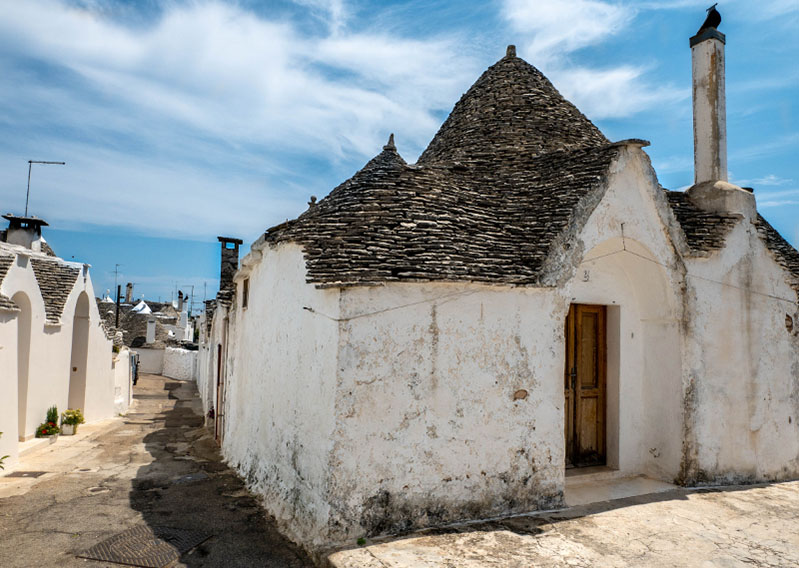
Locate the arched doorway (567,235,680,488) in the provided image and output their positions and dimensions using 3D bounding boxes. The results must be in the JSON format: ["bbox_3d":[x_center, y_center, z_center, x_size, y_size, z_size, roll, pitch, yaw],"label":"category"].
[{"bbox_3d":[2.259,0.841,6.104,1.746,2.638,0.640,3,-4,-25],"label":"arched doorway"}]

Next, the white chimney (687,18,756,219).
[{"bbox_3d":[4.003,-2.025,6.931,0.679,2.435,0.504,3,-4,-28],"label":"white chimney"}]

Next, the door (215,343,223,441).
[{"bbox_3d":[-3.230,1.914,9.889,0.097,1.732,0.825,2,-4,-20],"label":"door"}]

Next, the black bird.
[{"bbox_3d":[3.923,-3.372,7.013,0.291,0.359,0.184,1,-3,0],"label":"black bird"}]

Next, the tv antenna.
[{"bbox_3d":[-6.771,-1.813,10.599,0.698,1.104,0.194,1,-4,-6],"label":"tv antenna"}]

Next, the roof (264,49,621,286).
[{"bbox_3d":[0.844,-1.674,7.667,5.044,3.722,4.656,3,-4,-25],"label":"roof"}]

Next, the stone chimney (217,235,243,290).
[{"bbox_3d":[-3.494,-0.392,11.390,0.466,1.134,0.407,3,-4,-28],"label":"stone chimney"}]

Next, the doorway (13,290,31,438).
[{"bbox_3d":[-5.984,1.225,8.471,0.339,2.229,0.718,2,-4,-9],"label":"doorway"}]

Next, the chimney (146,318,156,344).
[{"bbox_3d":[-11.675,2.259,26.088,0.417,1.172,0.417,0,-4,10],"label":"chimney"}]

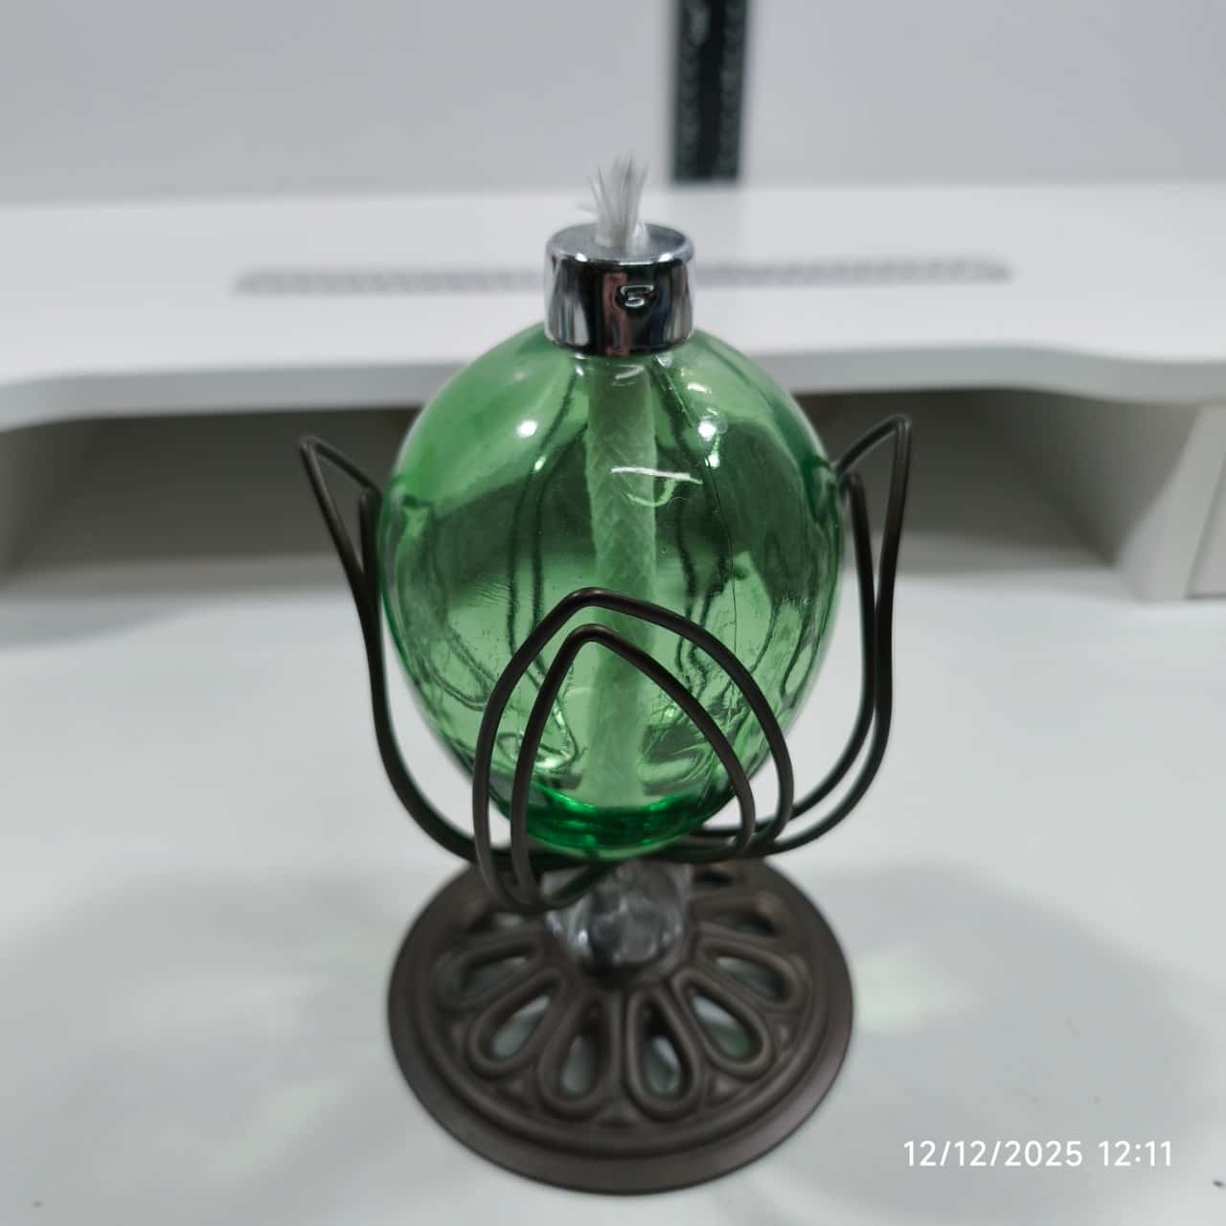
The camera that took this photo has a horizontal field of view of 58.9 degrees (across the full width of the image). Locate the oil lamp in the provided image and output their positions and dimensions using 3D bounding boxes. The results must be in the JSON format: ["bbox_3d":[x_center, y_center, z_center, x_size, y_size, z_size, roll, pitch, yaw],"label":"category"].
[{"bbox_3d":[0.001,0.009,0.214,0.112,0.186,0.112,0,33,0],"label":"oil lamp"}]

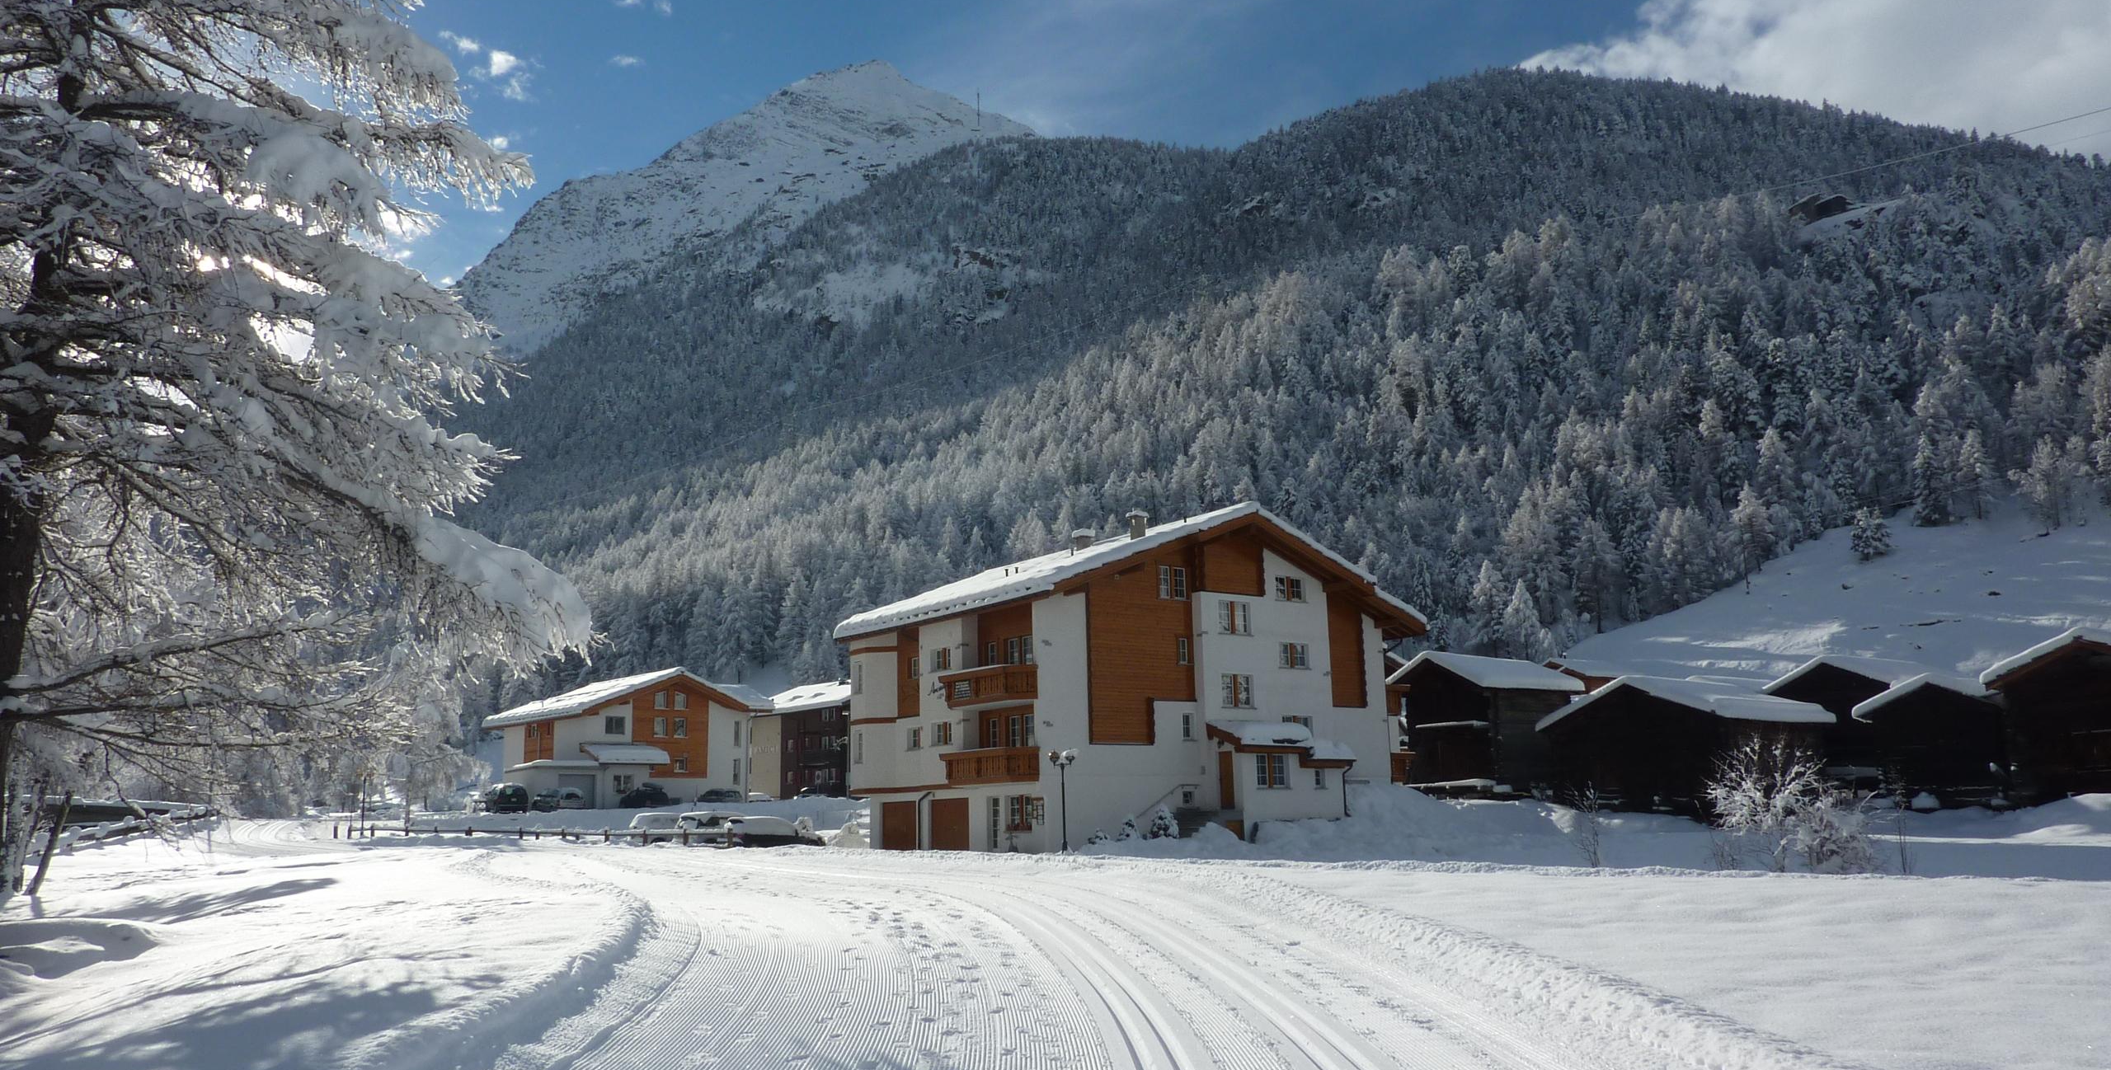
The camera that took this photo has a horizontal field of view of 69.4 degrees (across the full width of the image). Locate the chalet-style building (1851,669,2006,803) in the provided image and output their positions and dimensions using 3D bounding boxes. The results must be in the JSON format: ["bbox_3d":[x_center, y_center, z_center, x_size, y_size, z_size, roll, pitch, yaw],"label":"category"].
[{"bbox_3d":[33.384,7.549,55.161,6.700,5.150,5.200,6,-13,-35],"label":"chalet-style building"}]

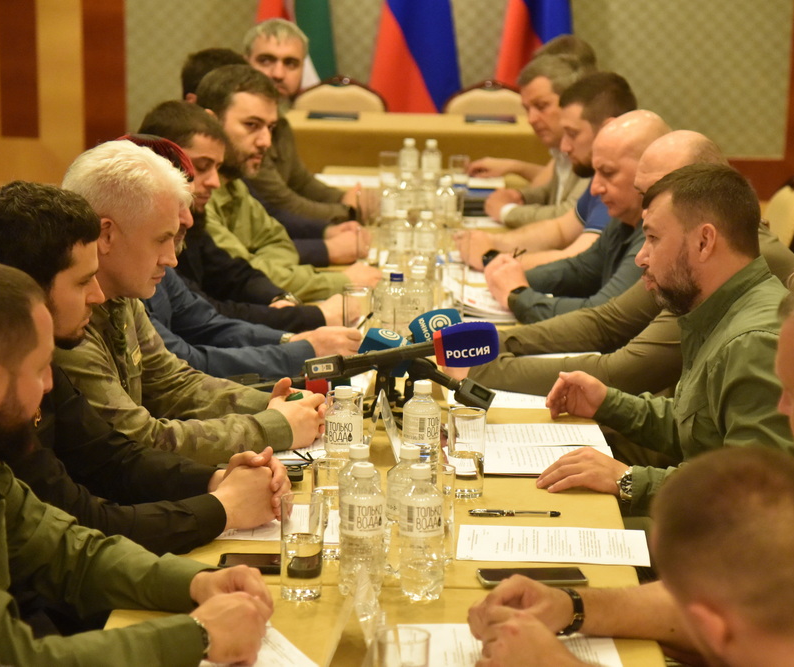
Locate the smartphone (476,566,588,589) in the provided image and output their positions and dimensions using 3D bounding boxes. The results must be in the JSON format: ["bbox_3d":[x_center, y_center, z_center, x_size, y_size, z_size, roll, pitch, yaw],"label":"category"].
[{"bbox_3d":[0.201,0.363,3.386,0.155,0.009,0.075,0,10,-6],"label":"smartphone"}]

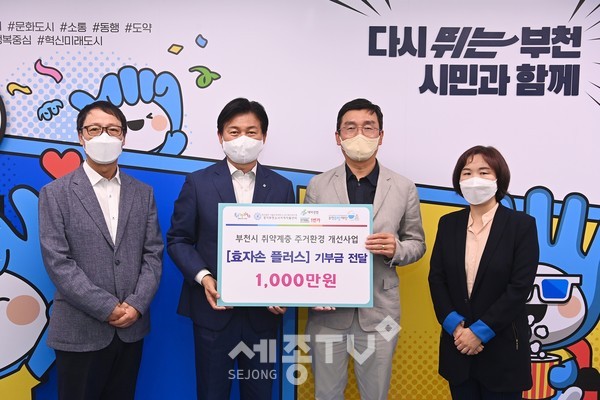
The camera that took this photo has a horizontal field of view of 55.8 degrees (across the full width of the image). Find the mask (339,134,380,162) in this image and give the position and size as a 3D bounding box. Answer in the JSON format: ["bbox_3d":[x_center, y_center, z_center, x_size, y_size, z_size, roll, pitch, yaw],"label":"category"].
[{"bbox_3d":[0.232,-0.199,2.170,0.147,0.112,0.090,0,4,4],"label":"mask"}]

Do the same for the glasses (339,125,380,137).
[{"bbox_3d":[0.232,-0.267,2.190,0.148,0.045,0.135,0,4,4],"label":"glasses"}]

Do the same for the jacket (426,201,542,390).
[{"bbox_3d":[0.714,0.374,2.210,0.410,0.715,0.280,3,5,31],"label":"jacket"}]

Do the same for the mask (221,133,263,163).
[{"bbox_3d":[-0.215,-0.193,2.160,0.150,0.112,0.090,0,4,-6],"label":"mask"}]

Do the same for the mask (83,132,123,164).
[{"bbox_3d":[-0.730,-0.189,2.100,0.146,0.112,0.090,-2,5,-23],"label":"mask"}]

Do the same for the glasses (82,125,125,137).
[{"bbox_3d":[-0.739,-0.259,2.130,0.146,0.045,0.135,-2,5,-23],"label":"glasses"}]

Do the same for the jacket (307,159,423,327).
[{"bbox_3d":[0.259,0.183,2.260,0.490,0.680,0.320,0,2,3],"label":"jacket"}]

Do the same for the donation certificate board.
[{"bbox_3d":[-0.016,0.208,2.120,0.582,0.385,0.010,0,-1,-1],"label":"donation certificate board"}]

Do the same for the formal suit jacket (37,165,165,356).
[{"bbox_3d":[-0.773,0.222,2.190,0.465,0.705,0.290,-3,5,-31],"label":"formal suit jacket"}]

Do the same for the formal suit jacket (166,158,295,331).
[{"bbox_3d":[-0.274,0.174,2.270,0.490,0.680,0.320,-1,4,-13],"label":"formal suit jacket"}]

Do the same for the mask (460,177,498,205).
[{"bbox_3d":[0.673,-0.036,2.130,0.138,0.106,0.088,2,5,22],"label":"mask"}]

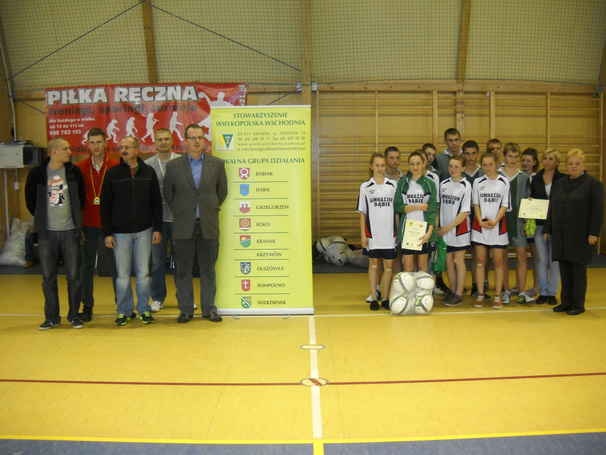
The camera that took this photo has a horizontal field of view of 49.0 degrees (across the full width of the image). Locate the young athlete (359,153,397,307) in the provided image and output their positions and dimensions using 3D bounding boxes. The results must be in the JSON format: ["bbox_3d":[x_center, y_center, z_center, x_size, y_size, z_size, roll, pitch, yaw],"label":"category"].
[{"bbox_3d":[0.757,0.037,6.721,0.420,1.579,0.280,0,6,4],"label":"young athlete"}]

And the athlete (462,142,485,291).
[{"bbox_3d":[1.824,-0.081,7.116,0.460,1.686,0.300,0,6,10],"label":"athlete"}]

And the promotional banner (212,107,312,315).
[{"bbox_3d":[-0.400,-0.172,6.650,0.970,2.064,0.200,0,4,3],"label":"promotional banner"}]

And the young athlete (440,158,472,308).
[{"bbox_3d":[1.577,0.029,6.823,0.400,1.546,0.320,3,7,33],"label":"young athlete"}]

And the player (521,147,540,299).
[{"bbox_3d":[2.489,-0.046,7.297,0.440,1.653,0.280,0,4,16],"label":"player"}]

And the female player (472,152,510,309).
[{"bbox_3d":[1.933,0.029,6.843,0.430,1.581,0.300,0,4,14],"label":"female player"}]

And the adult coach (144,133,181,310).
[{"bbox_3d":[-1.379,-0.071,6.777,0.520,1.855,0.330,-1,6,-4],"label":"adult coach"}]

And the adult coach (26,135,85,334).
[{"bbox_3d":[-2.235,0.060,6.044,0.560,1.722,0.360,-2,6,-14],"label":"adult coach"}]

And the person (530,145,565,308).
[{"bbox_3d":[2.609,-0.012,7.015,0.470,1.621,0.300,1,4,22],"label":"person"}]

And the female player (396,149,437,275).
[{"bbox_3d":[1.145,0.032,6.692,0.460,1.562,0.320,0,6,6],"label":"female player"}]

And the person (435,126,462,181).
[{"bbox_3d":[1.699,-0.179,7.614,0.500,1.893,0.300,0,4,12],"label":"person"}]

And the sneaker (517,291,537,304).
[{"bbox_3d":[2.324,0.728,6.920,0.100,0.120,0.270,-5,7,-35],"label":"sneaker"}]

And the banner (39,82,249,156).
[{"bbox_3d":[-2.206,-1.524,9.350,2.860,0.970,0.040,-1,6,0],"label":"banner"}]

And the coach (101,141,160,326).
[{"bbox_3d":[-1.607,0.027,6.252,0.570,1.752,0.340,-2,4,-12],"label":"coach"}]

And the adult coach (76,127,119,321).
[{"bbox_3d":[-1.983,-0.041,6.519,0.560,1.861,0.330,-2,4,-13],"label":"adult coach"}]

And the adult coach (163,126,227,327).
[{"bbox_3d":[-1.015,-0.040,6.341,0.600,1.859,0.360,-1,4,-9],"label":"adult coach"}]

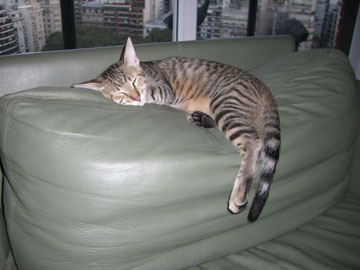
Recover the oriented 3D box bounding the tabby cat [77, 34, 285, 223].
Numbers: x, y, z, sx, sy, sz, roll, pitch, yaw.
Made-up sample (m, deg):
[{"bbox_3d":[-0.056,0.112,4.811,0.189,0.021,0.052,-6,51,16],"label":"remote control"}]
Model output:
[{"bbox_3d":[-0.015,-0.043,0.915,0.490,0.315,0.280,6,21,17],"label":"tabby cat"}]

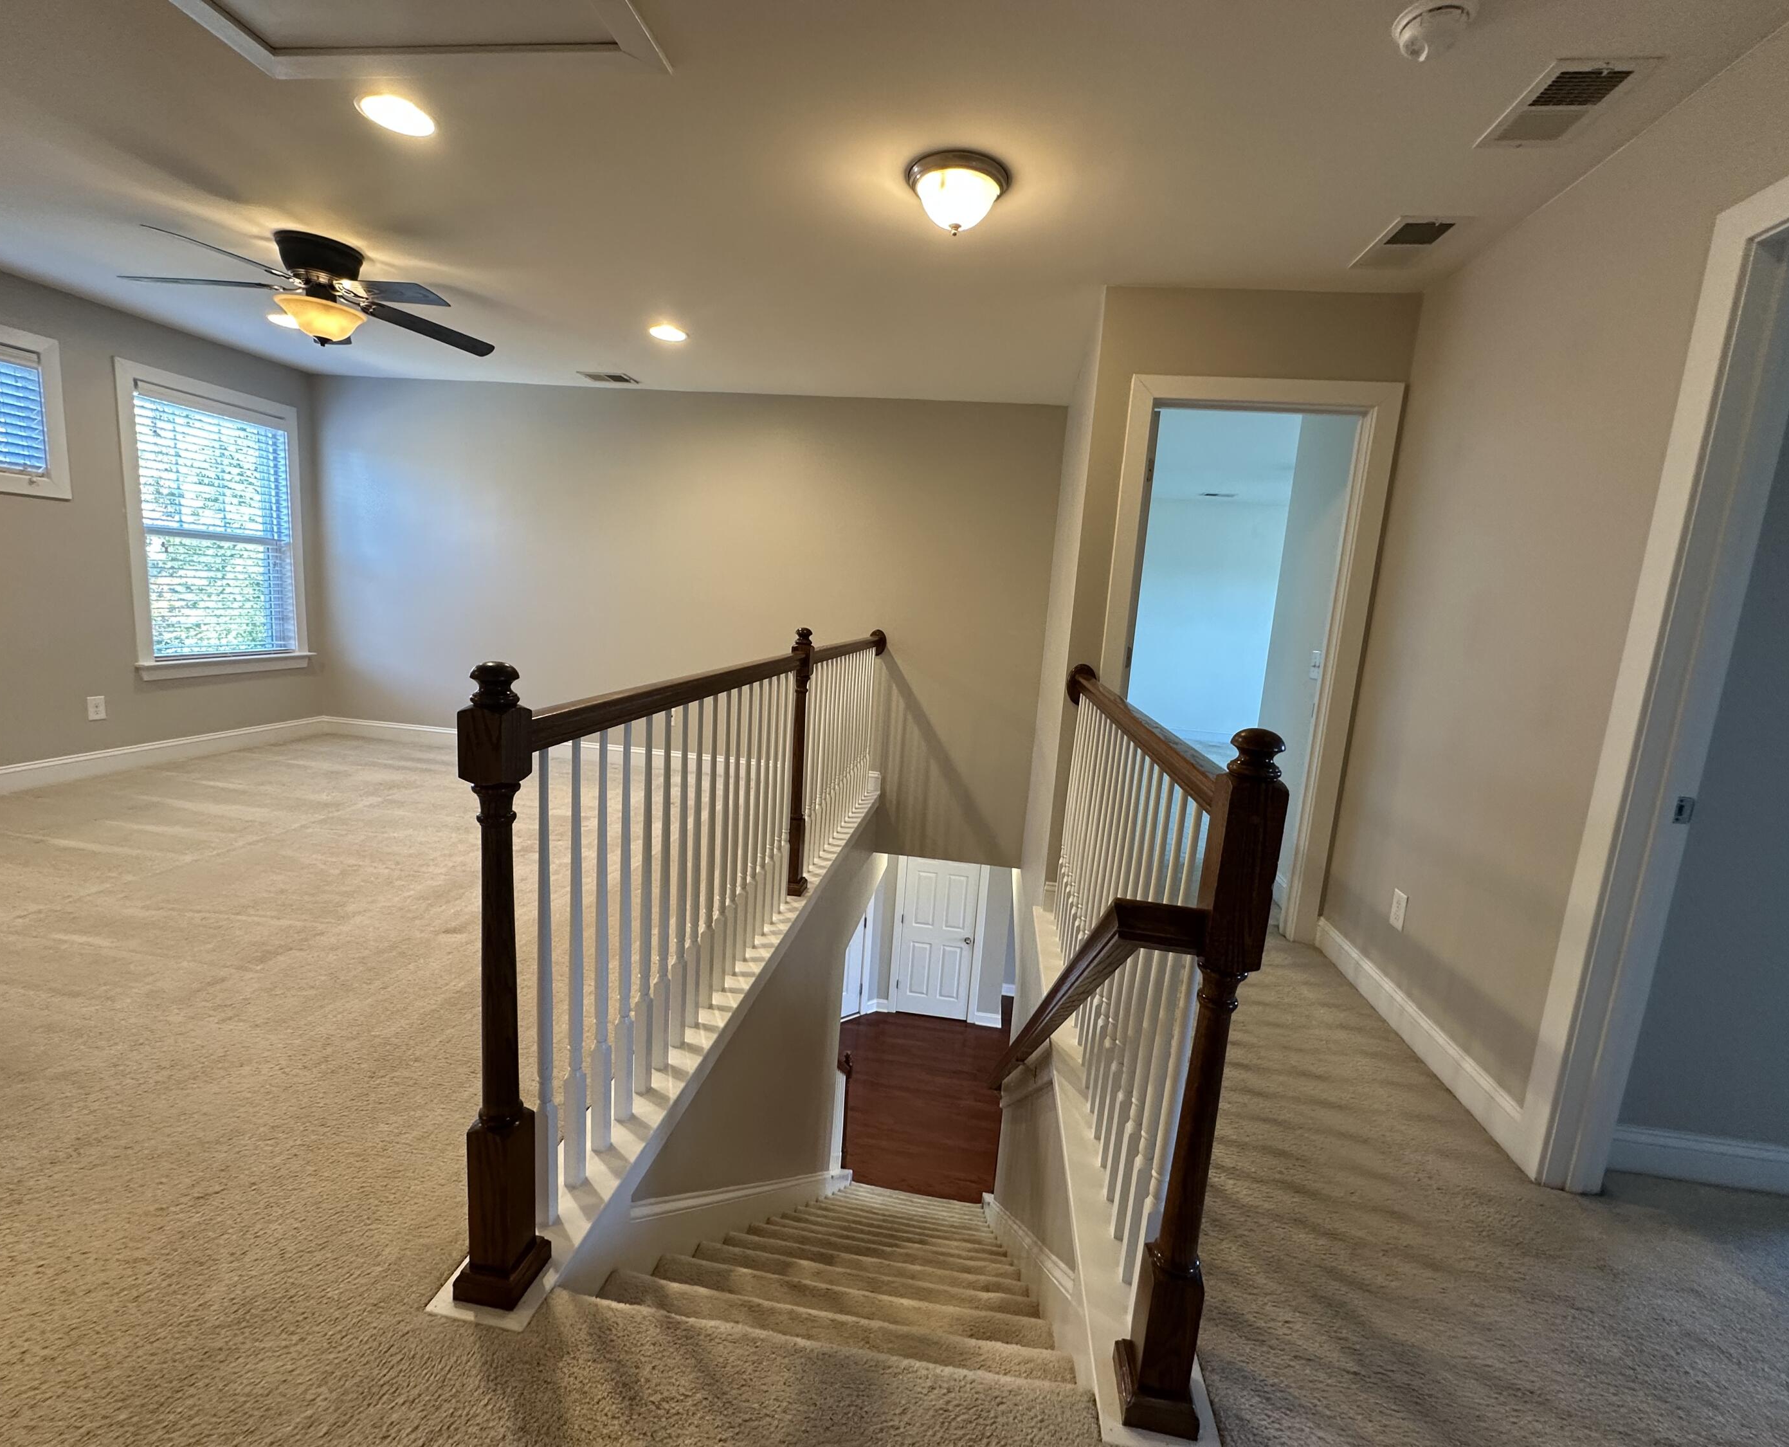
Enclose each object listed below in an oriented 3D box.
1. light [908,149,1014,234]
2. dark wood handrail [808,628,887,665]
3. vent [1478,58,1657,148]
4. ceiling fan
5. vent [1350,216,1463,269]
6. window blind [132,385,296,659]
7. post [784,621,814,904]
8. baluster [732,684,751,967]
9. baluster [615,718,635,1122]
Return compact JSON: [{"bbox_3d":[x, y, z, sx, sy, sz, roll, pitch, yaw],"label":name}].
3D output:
[{"bbox_3d":[0.179,-1.496,2.262,0.307,0.146,0.307,5,9,7],"label":"light"},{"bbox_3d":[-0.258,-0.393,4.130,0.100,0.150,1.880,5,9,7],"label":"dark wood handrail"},{"bbox_3d":[1.504,-1.393,1.772,0.195,0.022,0.327,5,9,7],"label":"vent"},{"bbox_3d":[-2.288,-1.686,3.064,1.299,0.368,1.257,5,9,7],"label":"ceiling fan"},{"bbox_3d":[1.595,-1.489,2.437,0.195,0.022,0.348,5,9,7],"label":"vent"},{"bbox_3d":[-4.097,-1.170,4.766,0.051,1.476,0.933,5,9,7],"label":"window blind"},{"bbox_3d":[-0.381,0.159,3.143,0.100,1.082,0.100,5,9,7],"label":"post"},{"bbox_3d":[-0.476,0.326,2.500,0.032,0.931,0.032,5,9,7],"label":"baluster"},{"bbox_3d":[-0.584,0.440,1.711,0.032,0.931,0.032,5,9,7],"label":"baluster"}]

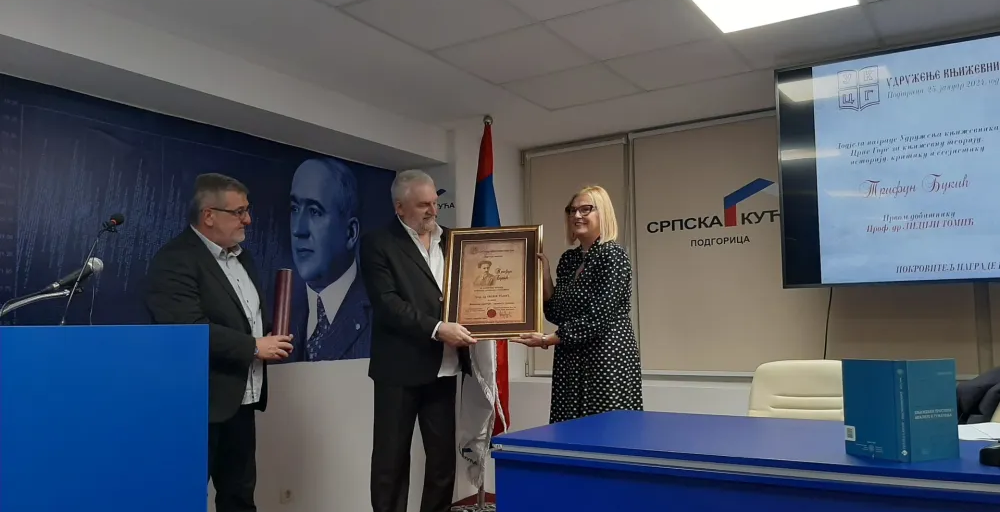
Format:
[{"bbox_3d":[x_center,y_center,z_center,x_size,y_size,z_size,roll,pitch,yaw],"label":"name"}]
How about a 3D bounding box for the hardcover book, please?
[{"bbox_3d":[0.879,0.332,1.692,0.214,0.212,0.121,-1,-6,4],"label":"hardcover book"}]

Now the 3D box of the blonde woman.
[{"bbox_3d":[0.359,0.519,3.372,0.530,1.694,0.470,3,-7,-37],"label":"blonde woman"}]

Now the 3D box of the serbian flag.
[{"bbox_3d":[-0.096,0.258,4.654,0.290,2.217,0.240,-1,-6,5],"label":"serbian flag"}]

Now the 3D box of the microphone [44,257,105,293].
[{"bbox_3d":[-1.186,0.054,2.180,0.172,0.053,0.051,-25,6,-26],"label":"microphone"}]

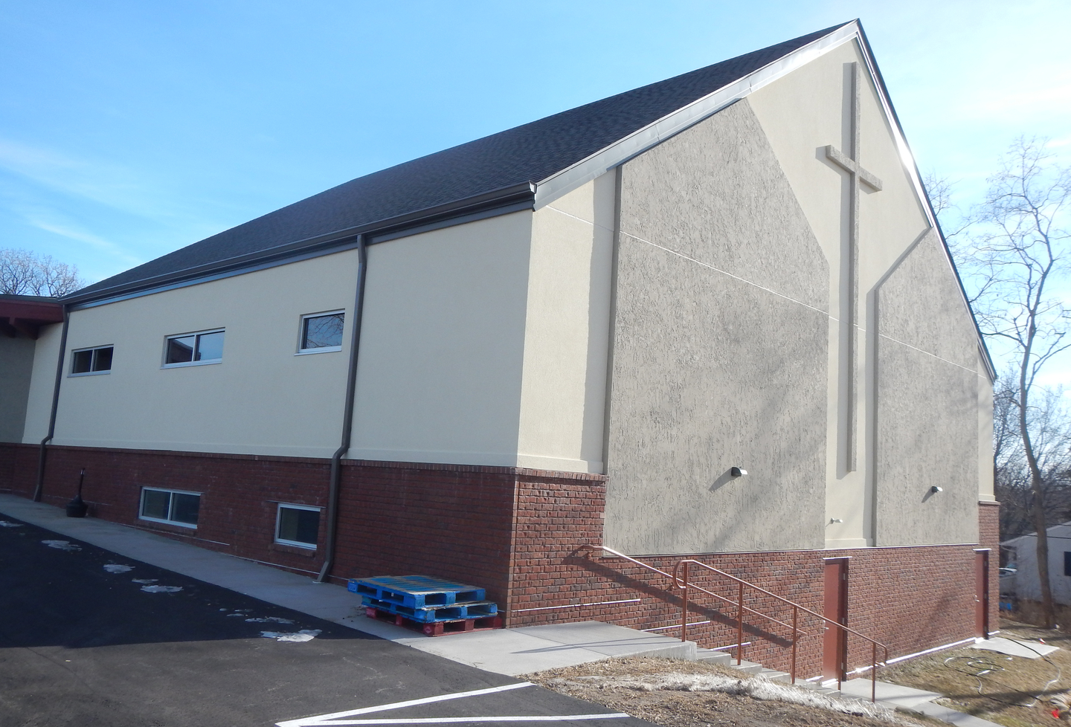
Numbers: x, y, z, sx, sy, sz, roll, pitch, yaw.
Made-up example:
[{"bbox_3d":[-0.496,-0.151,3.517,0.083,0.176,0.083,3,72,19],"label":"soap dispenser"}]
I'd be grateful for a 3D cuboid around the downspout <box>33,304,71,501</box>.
[{"bbox_3d":[-11.498,0.943,20.623,0.109,4.693,0.208,-4,-11,43],"label":"downspout"}]

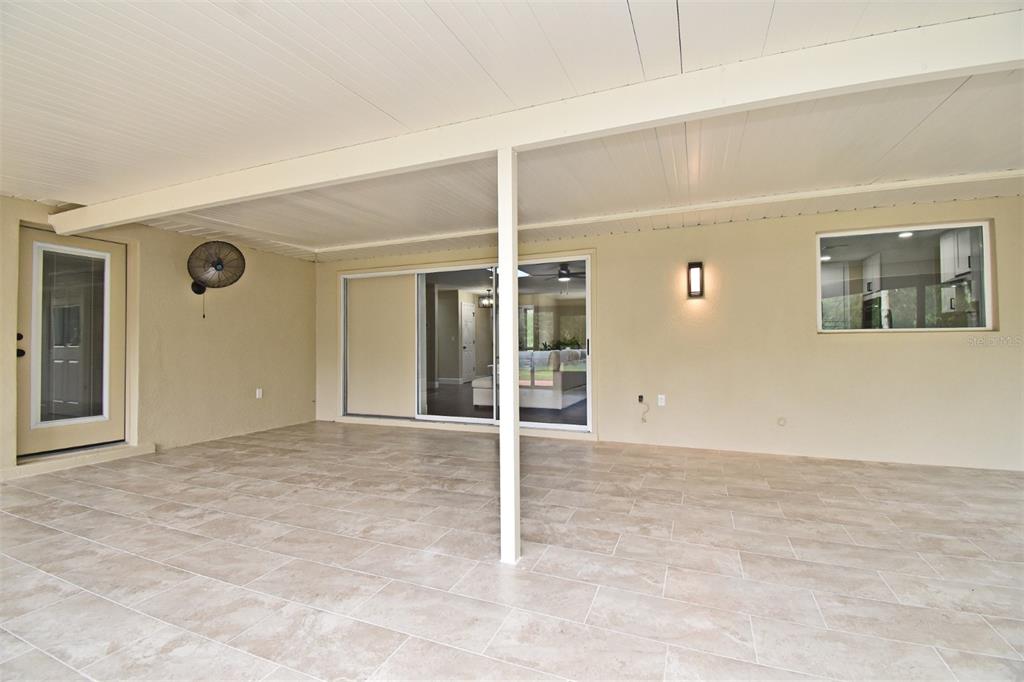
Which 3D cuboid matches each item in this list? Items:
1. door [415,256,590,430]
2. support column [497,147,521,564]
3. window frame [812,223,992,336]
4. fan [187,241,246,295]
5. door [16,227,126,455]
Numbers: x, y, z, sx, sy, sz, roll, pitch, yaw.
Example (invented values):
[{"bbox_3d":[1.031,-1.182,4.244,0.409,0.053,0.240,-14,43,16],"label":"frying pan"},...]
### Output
[{"bbox_3d":[-0.188,0.051,5.437,2.390,2.050,0.100,-1,-1,21],"label":"door"},{"bbox_3d":[-0.013,0.073,2.218,0.078,2.107,0.078,-1,-1,21],"label":"support column"},{"bbox_3d":[3.636,-0.572,4.013,1.310,0.970,0.100,-1,-1,21],"label":"window frame"},{"bbox_3d":[-3.479,-0.845,4.975,0.390,0.570,0.560,-1,-1,31],"label":"fan"},{"bbox_3d":[-4.245,0.004,4.130,0.060,2.030,0.810,-1,-1,26],"label":"door"}]

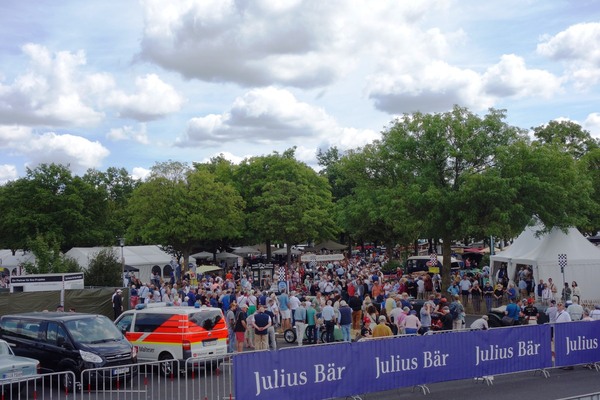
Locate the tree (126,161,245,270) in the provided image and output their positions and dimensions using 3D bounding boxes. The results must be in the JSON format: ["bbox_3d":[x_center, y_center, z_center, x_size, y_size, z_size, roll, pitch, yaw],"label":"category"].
[{"bbox_3d":[-7.708,2.092,51.965,8.004,9.572,7.800,-1,-3,0],"label":"tree"}]

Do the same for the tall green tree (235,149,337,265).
[{"bbox_3d":[-1.256,1.446,72.009,9.580,12.431,9.200,-1,-3,0],"label":"tall green tree"}]

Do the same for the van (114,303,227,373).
[{"bbox_3d":[-4.711,4.525,25.605,4.850,2.070,1.920,-3,-3,39],"label":"van"}]

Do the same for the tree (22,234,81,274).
[{"bbox_3d":[-15.243,4.479,46.858,3.500,4.614,3.400,-1,-3,0],"label":"tree"}]

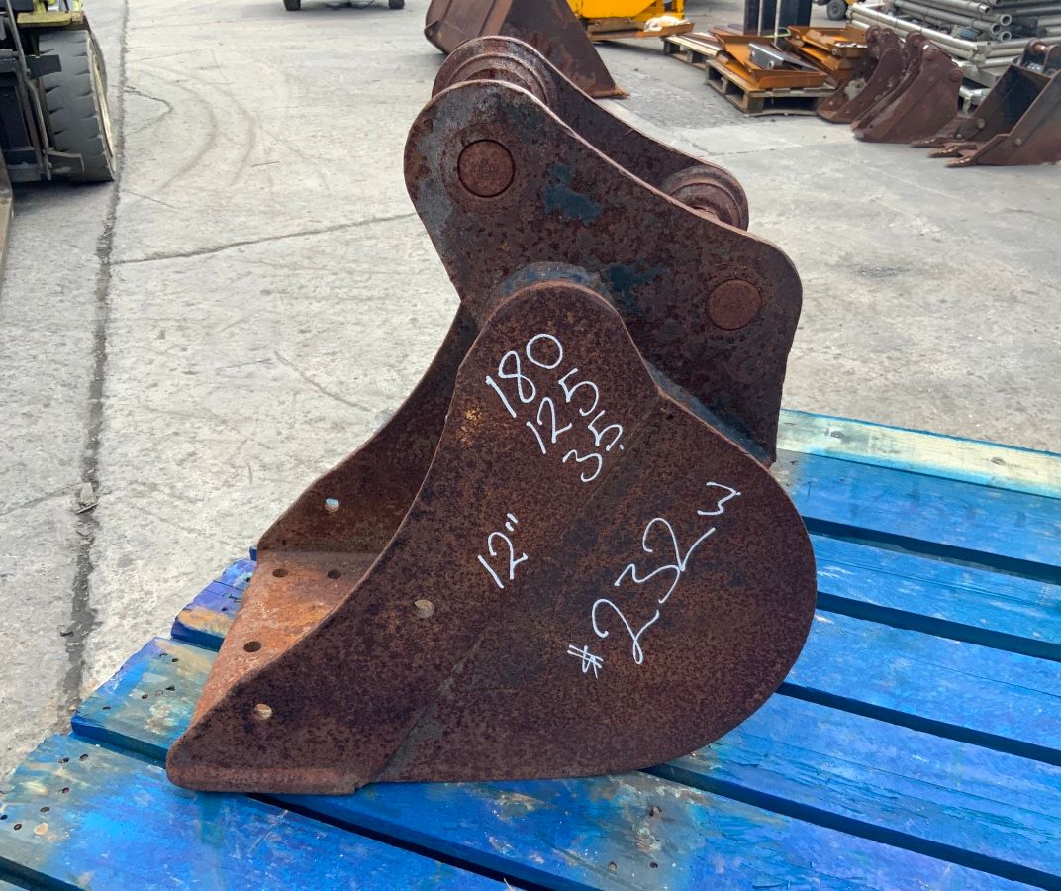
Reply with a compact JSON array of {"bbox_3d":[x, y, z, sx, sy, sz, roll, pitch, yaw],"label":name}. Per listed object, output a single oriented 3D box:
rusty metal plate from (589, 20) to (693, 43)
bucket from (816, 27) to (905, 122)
[{"bbox_3d":[0.981,-3.684,8.872,0.420,0.100,0.950,-22,28,-33],"label":"rusty metal plate"},{"bbox_3d":[1.994,-2.158,5.758,0.520,0.500,0.260,-2,30,-6],"label":"bucket"}]

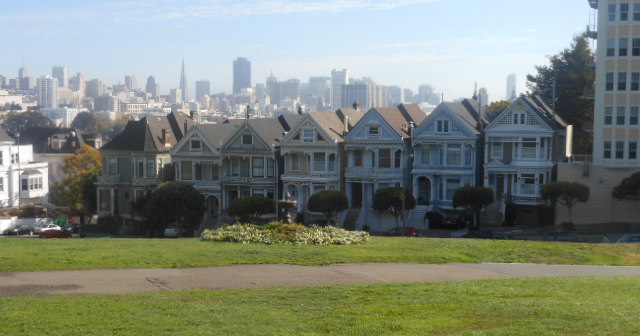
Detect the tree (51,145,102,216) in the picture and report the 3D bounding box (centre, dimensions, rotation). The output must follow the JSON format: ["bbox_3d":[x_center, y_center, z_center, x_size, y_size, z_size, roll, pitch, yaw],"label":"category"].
[{"bbox_3d":[-28.988,2.092,99.456,6.000,10.000,5.800,2,5,20],"label":"tree"}]

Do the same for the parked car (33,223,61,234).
[{"bbox_3d":[-35.307,8.057,109.000,4.400,1.450,1.780,1,4,10],"label":"parked car"}]

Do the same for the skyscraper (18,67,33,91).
[{"bbox_3d":[-836.779,-248.197,2360.000,25.000,75.000,25.000,2,4,19],"label":"skyscraper"}]

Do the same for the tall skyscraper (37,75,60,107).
[{"bbox_3d":[-373.377,-100.024,1140.000,22.000,54.000,22.000,2,4,19],"label":"tall skyscraper"}]

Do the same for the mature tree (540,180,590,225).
[{"bbox_3d":[23.244,3.515,78.774,4.700,4.590,4.500,2,5,20],"label":"mature tree"}]

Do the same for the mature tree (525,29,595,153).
[{"bbox_3d":[32.599,-7.132,111.387,10.500,21.540,10.500,2,5,20],"label":"mature tree"}]

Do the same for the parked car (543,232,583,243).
[{"bbox_3d":[21.121,6.315,71.000,4.500,1.550,1.800,2,4,19],"label":"parked car"}]

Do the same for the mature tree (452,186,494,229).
[{"bbox_3d":[15.094,3.971,81.815,4.100,4.220,4.100,2,5,20],"label":"mature tree"}]

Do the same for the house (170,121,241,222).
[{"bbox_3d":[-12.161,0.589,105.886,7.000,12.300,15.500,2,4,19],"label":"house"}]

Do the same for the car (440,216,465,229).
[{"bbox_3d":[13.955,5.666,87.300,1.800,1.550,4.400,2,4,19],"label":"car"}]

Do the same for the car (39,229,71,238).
[{"bbox_3d":[-30.938,7.910,97.500,4.400,1.400,1.780,2,4,19],"label":"car"}]

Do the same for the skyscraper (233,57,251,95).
[{"bbox_3d":[-293.438,-297.200,3130.000,45.000,237.000,66.000,2,4,19],"label":"skyscraper"}]

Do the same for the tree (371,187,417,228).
[{"bbox_3d":[7.576,4.198,84.606,4.400,4.550,4.300,0,4,0],"label":"tree"}]

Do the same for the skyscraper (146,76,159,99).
[{"bbox_3d":[-526.707,-251.558,2616.240,29.000,70.000,27.000,2,5,20],"label":"skyscraper"}]

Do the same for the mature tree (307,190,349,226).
[{"bbox_3d":[0.790,4.422,87.590,4.200,4.000,4.200,0,4,0],"label":"mature tree"}]

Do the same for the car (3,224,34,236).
[{"bbox_3d":[-41.020,8.525,113.196,1.800,1.450,4.500,2,5,20],"label":"car"}]

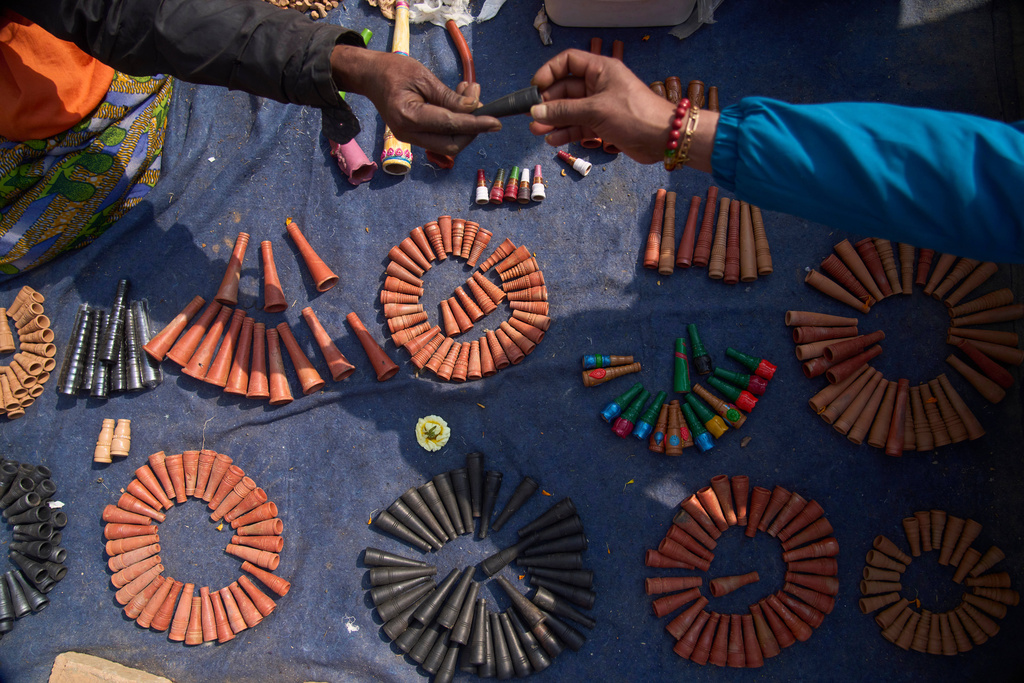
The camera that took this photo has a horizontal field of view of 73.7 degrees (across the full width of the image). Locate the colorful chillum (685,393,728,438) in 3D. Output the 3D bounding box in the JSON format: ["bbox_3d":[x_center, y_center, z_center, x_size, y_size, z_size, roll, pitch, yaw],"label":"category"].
[{"bbox_3d":[0.274,0.103,0.966,0.023,0.023,0.071,-40,81,-6],"label":"colorful chillum"}]

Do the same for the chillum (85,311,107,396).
[{"bbox_3d":[-0.663,0.018,1.092,0.024,0.024,0.140,-4,81,4],"label":"chillum"}]

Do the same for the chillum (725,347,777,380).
[{"bbox_3d":[0.352,0.030,1.009,0.073,0.024,0.024,27,86,12],"label":"chillum"}]

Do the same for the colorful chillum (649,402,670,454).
[{"bbox_3d":[0.211,0.122,0.963,0.022,0.022,0.067,13,79,2],"label":"colorful chillum"}]

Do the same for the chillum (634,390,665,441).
[{"bbox_3d":[0.197,0.103,0.966,0.023,0.023,0.075,31,80,5],"label":"chillum"}]

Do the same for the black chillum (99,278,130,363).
[{"bbox_3d":[-0.563,-0.030,0.971,0.024,0.024,0.119,3,77,1],"label":"black chillum"}]

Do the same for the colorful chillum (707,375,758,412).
[{"bbox_3d":[0.314,0.073,0.974,0.072,0.022,0.022,31,81,10],"label":"colorful chillum"}]

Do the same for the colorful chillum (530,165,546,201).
[{"bbox_3d":[0.042,-0.250,1.066,0.022,0.022,0.055,-1,78,4],"label":"colorful chillum"}]

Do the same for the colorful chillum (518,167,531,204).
[{"bbox_3d":[0.020,-0.234,1.021,0.018,0.018,0.051,3,78,1],"label":"colorful chillum"}]

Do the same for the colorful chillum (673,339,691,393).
[{"bbox_3d":[0.253,0.036,1.016,0.024,0.024,0.081,0,80,5],"label":"colorful chillum"}]

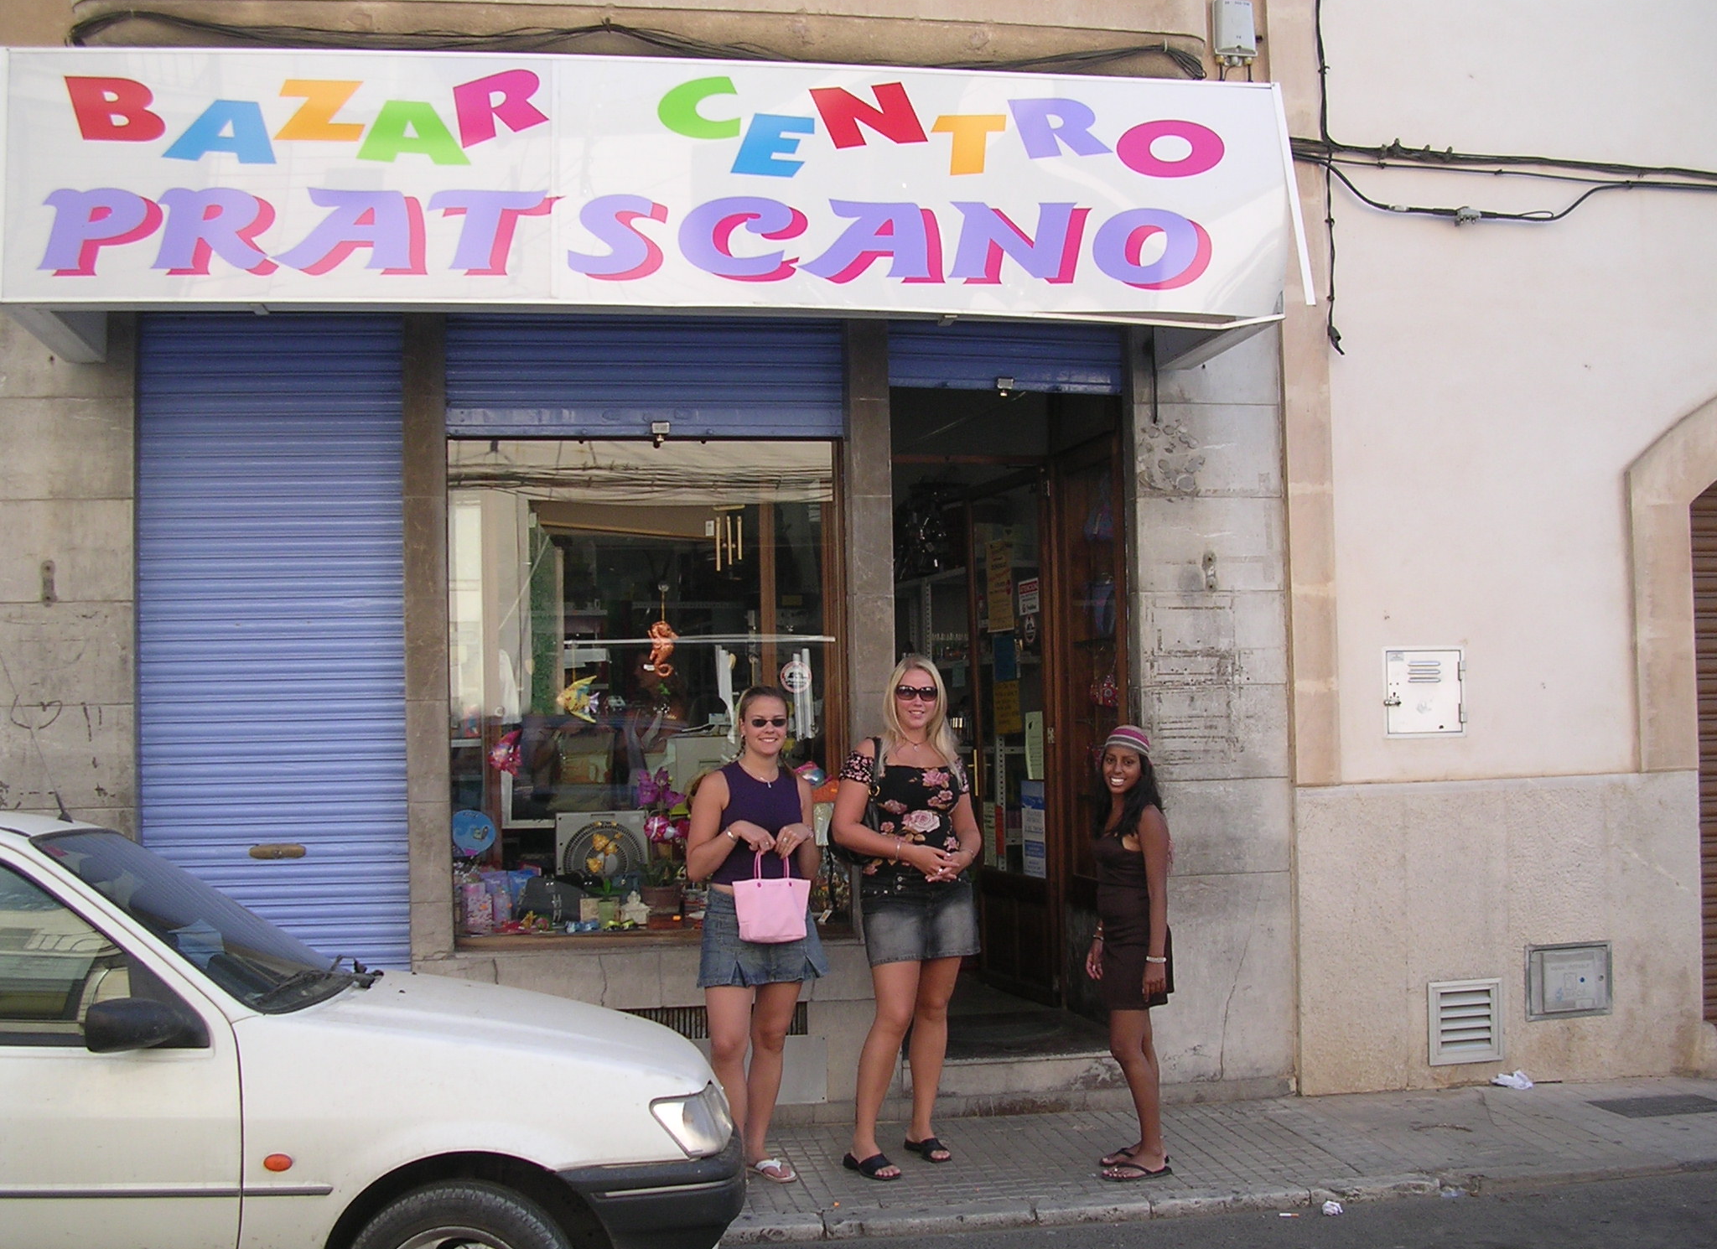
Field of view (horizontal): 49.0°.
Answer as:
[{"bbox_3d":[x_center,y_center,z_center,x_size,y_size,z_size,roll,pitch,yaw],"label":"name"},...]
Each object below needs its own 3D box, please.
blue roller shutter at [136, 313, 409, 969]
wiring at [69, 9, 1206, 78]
[{"bbox_3d":[-2.121,0.187,6.869,0.934,2.772,0.060,-1,-2,-10],"label":"blue roller shutter"},{"bbox_3d":[-0.718,-2.145,7.018,4.189,0.162,0.080,-1,-2,-10],"label":"wiring"}]

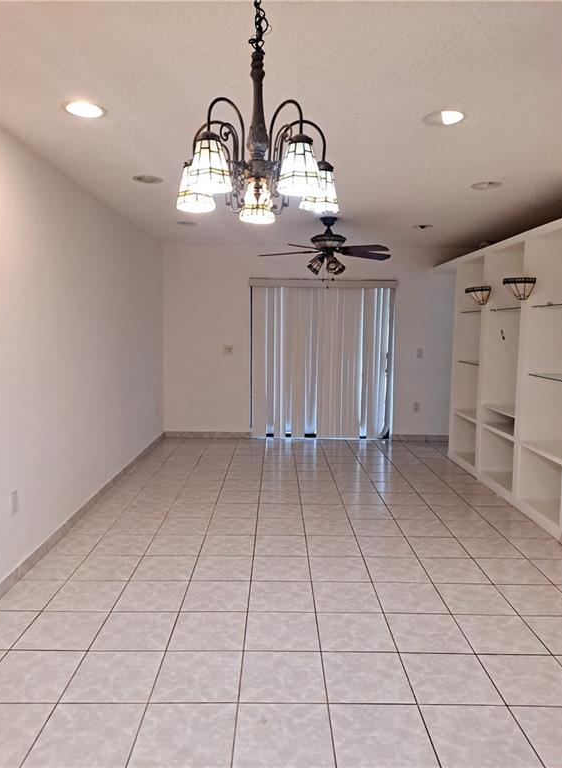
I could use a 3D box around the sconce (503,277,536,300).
[{"bbox_3d":[1.816,-0.728,4.298,0.178,0.158,0.290,1,6,0],"label":"sconce"}]

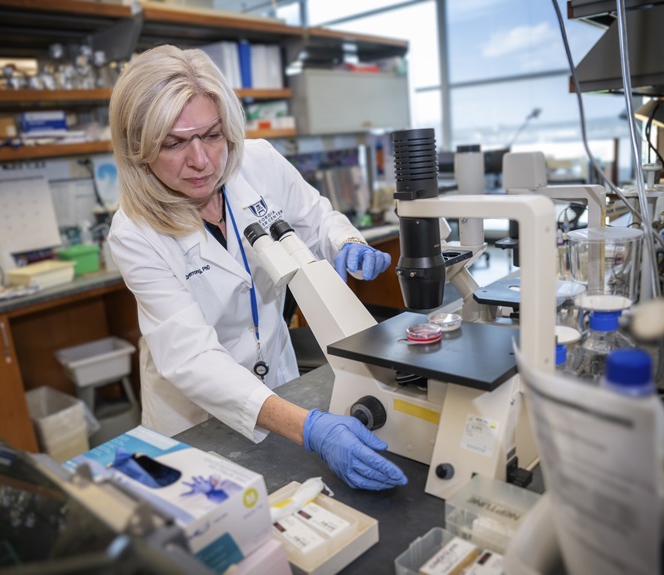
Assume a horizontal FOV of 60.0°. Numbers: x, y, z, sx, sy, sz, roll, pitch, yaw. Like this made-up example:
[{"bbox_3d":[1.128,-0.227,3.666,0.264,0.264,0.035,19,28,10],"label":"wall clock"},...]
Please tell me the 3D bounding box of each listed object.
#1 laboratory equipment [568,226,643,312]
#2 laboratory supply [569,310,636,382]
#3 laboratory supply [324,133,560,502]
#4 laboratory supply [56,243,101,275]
[{"bbox_3d":[0.450,-0.022,0.944,0.125,0.126,0.125,8,20,42],"label":"laboratory equipment"},{"bbox_3d":[0.465,0.143,0.987,0.114,0.217,0.114,8,20,42],"label":"laboratory supply"},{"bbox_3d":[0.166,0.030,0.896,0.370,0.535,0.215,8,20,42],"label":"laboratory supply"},{"bbox_3d":[-1.288,-0.141,2.908,0.160,0.115,0.140,8,20,42],"label":"laboratory supply"}]

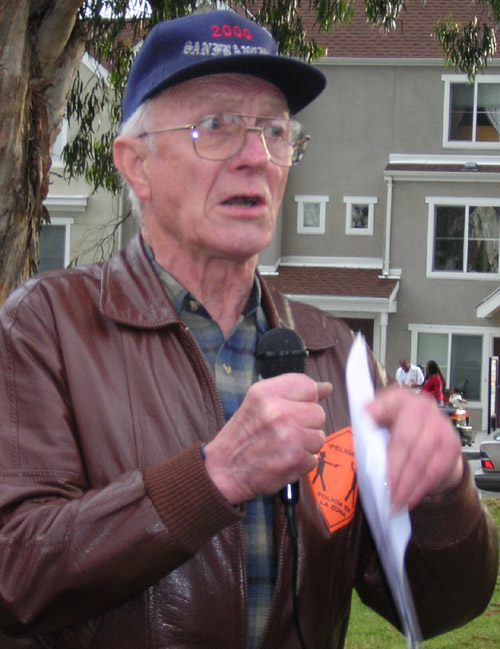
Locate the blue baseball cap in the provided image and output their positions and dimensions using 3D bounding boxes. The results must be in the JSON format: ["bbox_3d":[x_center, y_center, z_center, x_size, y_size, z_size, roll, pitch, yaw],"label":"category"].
[{"bbox_3d":[-0.027,-0.261,2.090,0.178,0.135,0.260,2,-10,-32],"label":"blue baseball cap"}]

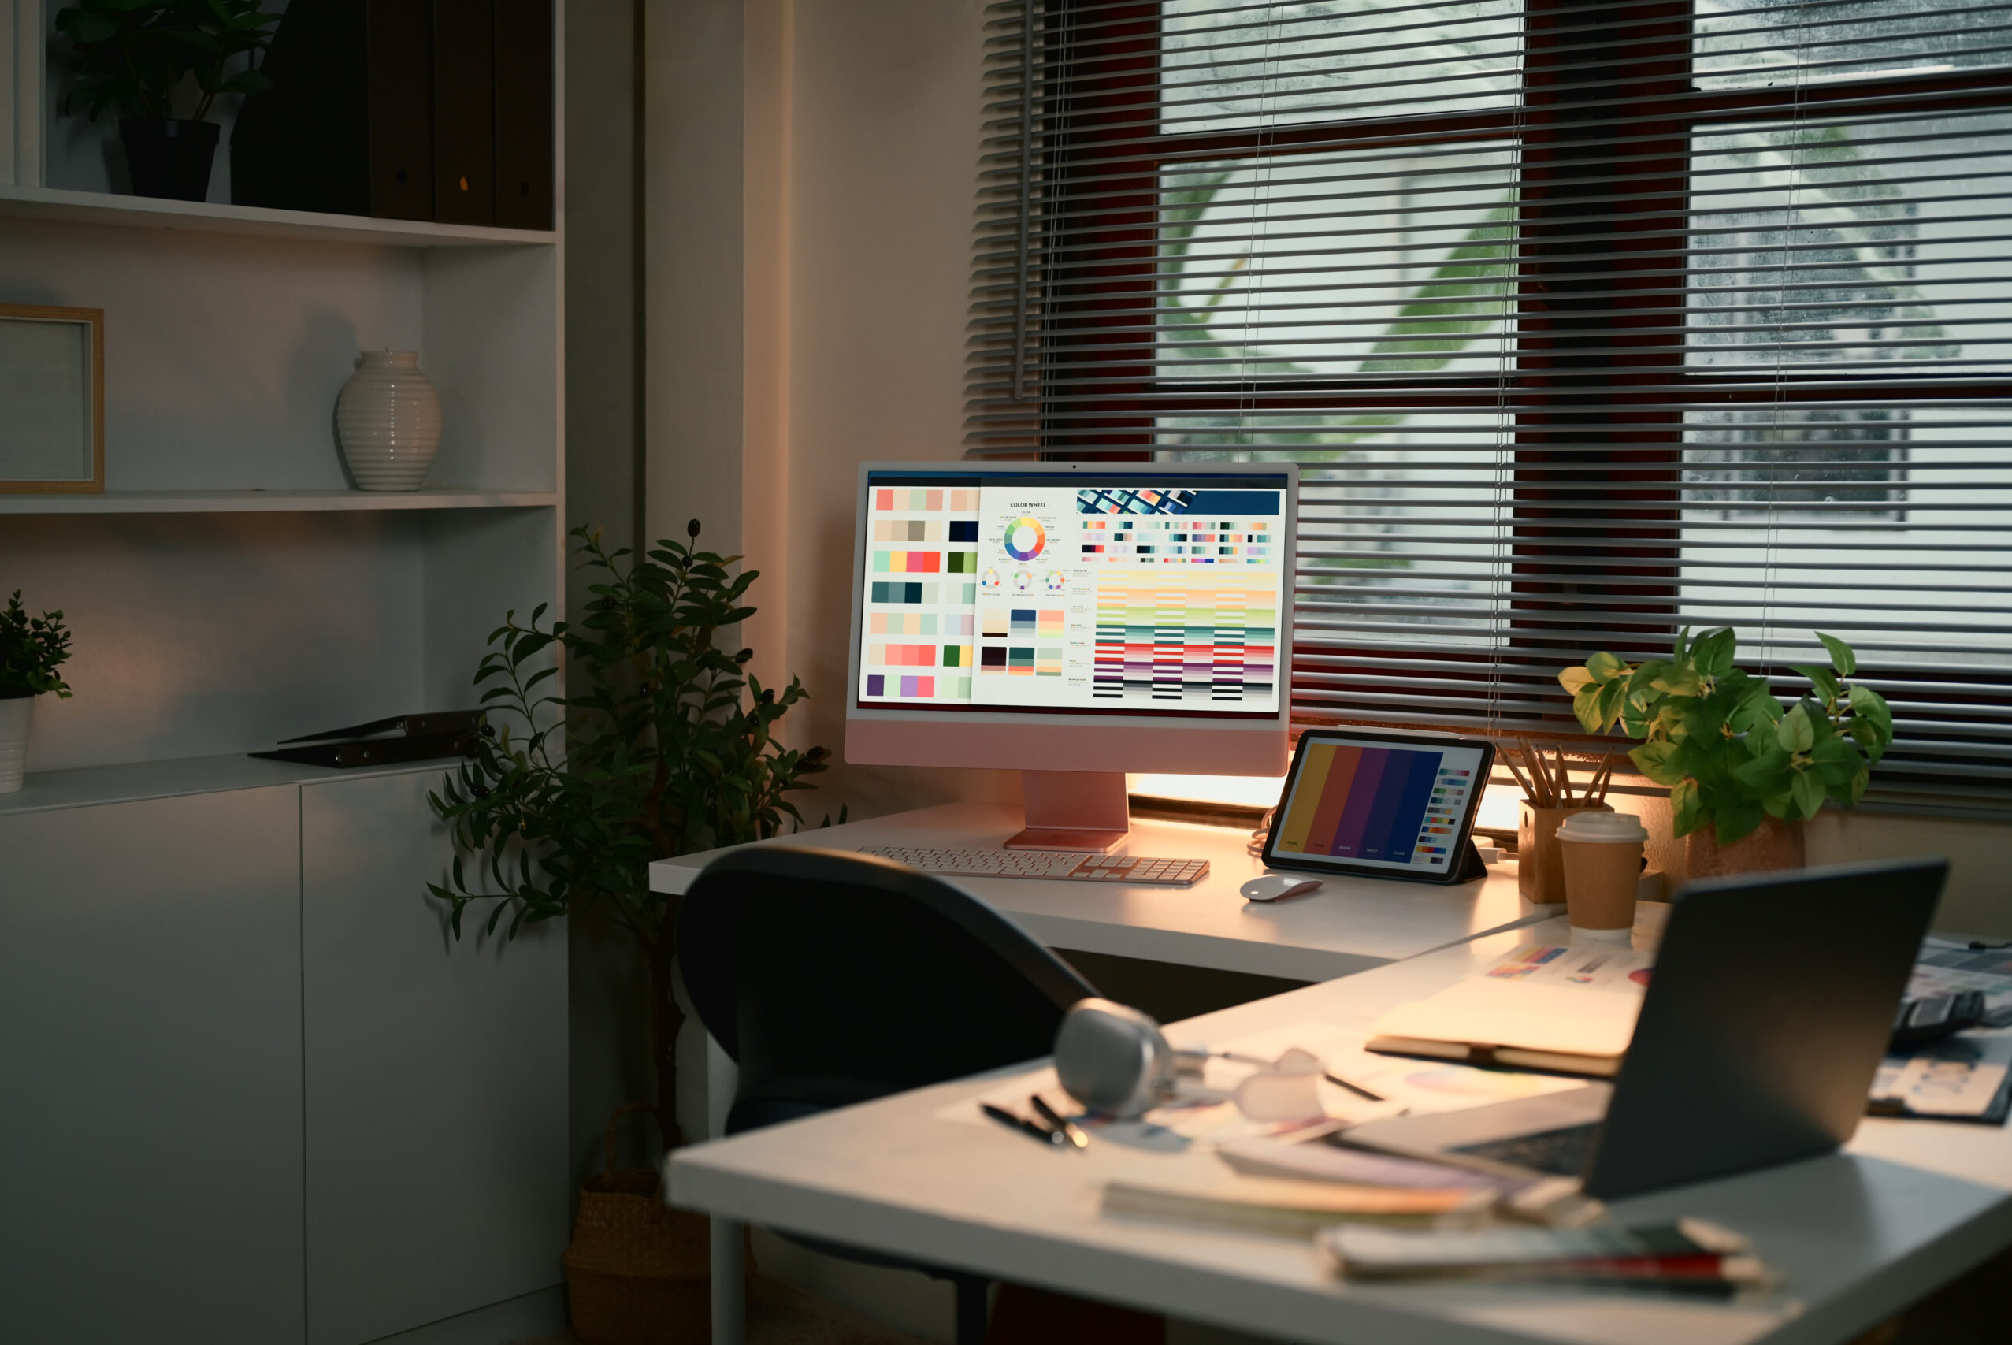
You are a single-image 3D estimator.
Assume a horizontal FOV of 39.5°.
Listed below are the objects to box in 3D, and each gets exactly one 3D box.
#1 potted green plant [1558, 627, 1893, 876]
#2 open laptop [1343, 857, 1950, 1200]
[{"bbox_3d":[0.742,0.100,2.923,0.330,0.289,0.280,0,4,0],"label":"potted green plant"},{"bbox_3d":[0.409,0.214,1.819,0.280,0.201,0.276,-3,5,-39],"label":"open laptop"}]

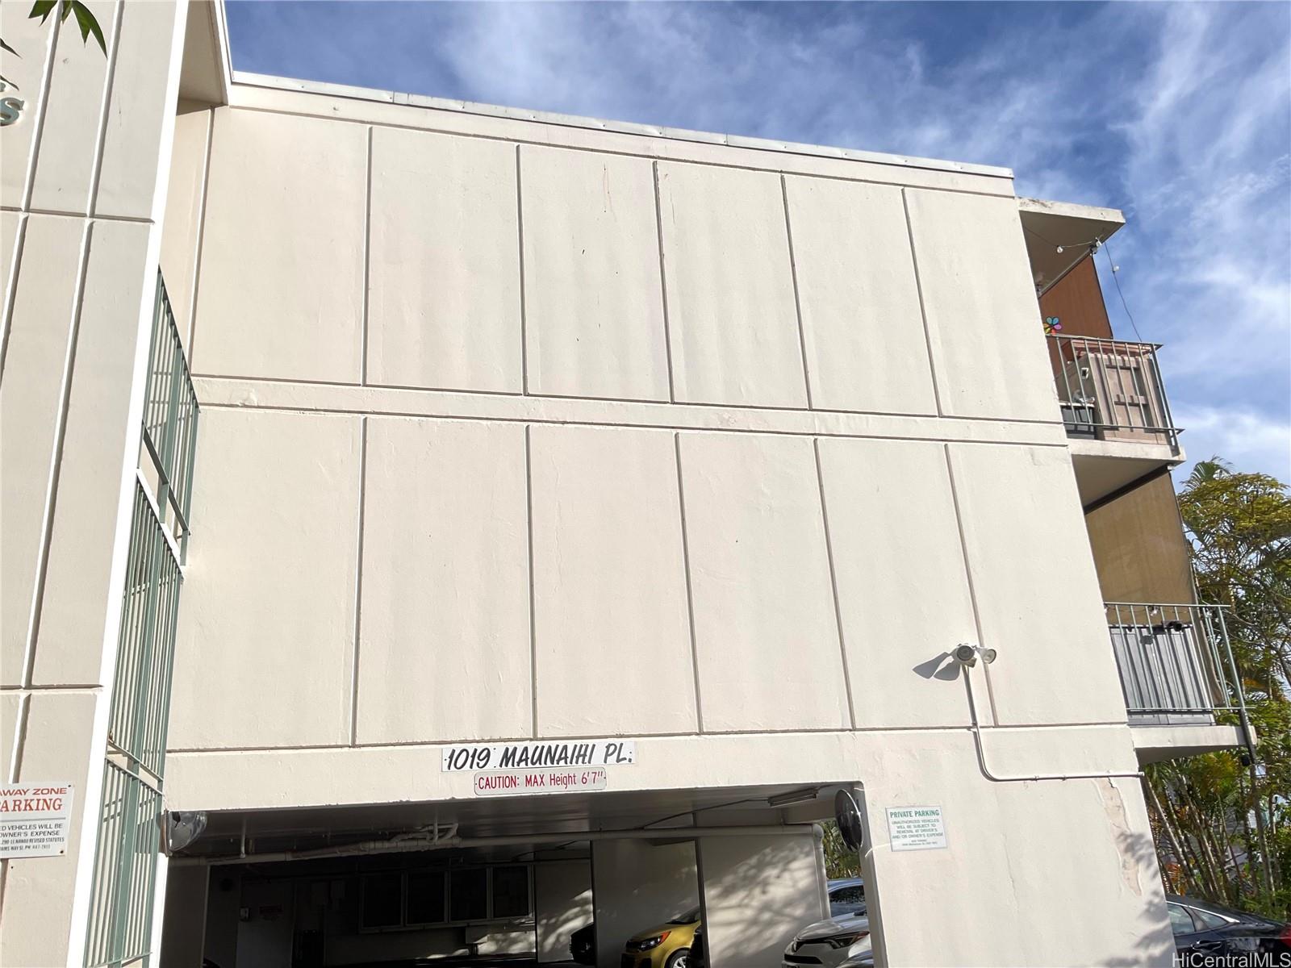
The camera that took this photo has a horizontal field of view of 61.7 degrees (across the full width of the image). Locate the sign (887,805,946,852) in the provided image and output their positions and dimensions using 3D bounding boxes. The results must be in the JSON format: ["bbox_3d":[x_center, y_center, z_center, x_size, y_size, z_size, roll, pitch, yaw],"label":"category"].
[{"bbox_3d":[2.033,2.573,8.080,0.457,0.303,0.015,2,-21,-15],"label":"sign"}]

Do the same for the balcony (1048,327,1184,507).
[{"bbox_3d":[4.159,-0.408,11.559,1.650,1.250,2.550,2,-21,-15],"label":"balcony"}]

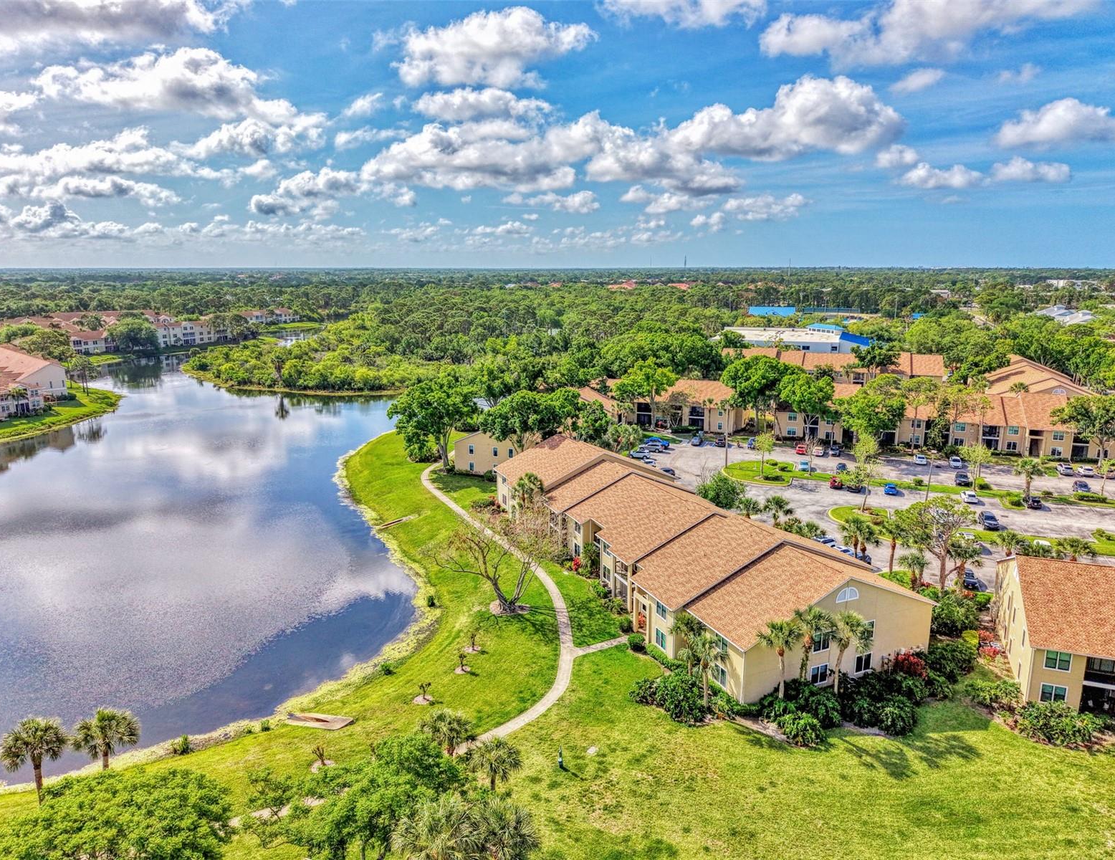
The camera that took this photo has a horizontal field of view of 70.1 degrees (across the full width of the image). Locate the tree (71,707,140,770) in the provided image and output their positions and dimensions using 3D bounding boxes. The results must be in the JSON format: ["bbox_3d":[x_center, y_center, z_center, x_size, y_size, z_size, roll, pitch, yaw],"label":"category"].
[{"bbox_3d":[-31.300,22.090,55.320,4.210,5.890,4.210,-7,14,-31],"label":"tree"}]

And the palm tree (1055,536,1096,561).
[{"bbox_3d":[55.290,14.770,85.130,3.680,6.850,3.680,8,14,34],"label":"palm tree"}]

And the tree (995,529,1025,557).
[{"bbox_3d":[48.420,13.830,85.400,3.300,6.500,3.300,0,12,0],"label":"tree"}]

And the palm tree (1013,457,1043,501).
[{"bbox_3d":[69.600,7.100,118.060,4.410,6.530,4.410,0,12,0],"label":"palm tree"}]

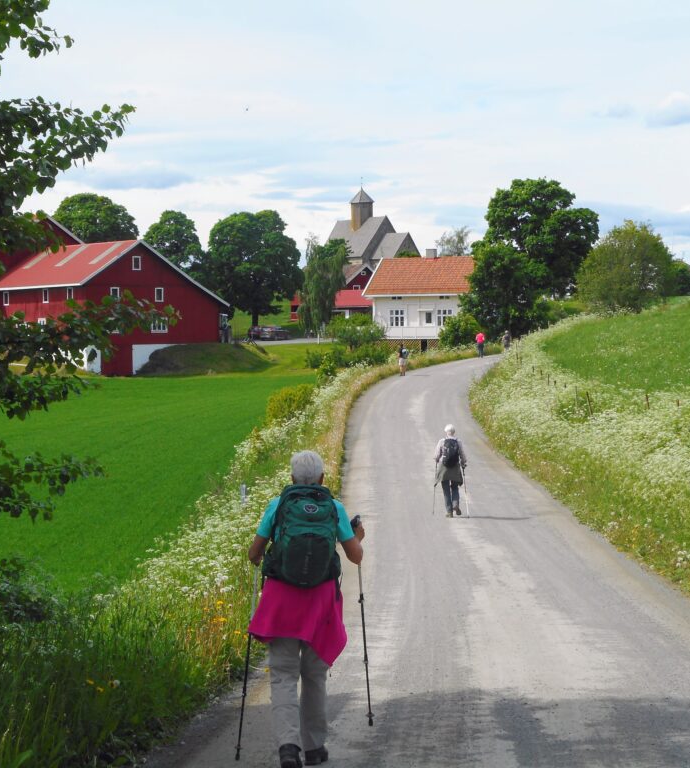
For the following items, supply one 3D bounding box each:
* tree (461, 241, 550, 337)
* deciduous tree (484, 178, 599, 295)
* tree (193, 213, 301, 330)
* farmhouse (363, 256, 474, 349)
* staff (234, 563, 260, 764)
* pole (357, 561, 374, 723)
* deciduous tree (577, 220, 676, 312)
[{"bbox_3d":[12.228,-7.123,151.000,6.600,7.620,6.600,0,1,0],"label":"tree"},{"bbox_3d":[17.052,-11.238,172.000,10.000,13.190,10.000,0,1,0],"label":"deciduous tree"},{"bbox_3d":[-11.685,-13.441,240.000,12.300,15.140,12.300,0,1,0],"label":"tree"},{"bbox_3d":[7.450,-6.550,166.000,9.700,7.900,8.100,0,1,23],"label":"farmhouse"},{"bbox_3d":[-0.500,1.355,10.500,0.060,1.260,0.060,6,-9,0],"label":"staff"},{"bbox_3d":[0.110,1.305,10.850,0.060,1.210,0.060,-4,9,0],"label":"pole"},{"bbox_3d":[20.594,-8.523,145.000,7.100,6.880,7.100,0,1,0],"label":"deciduous tree"}]

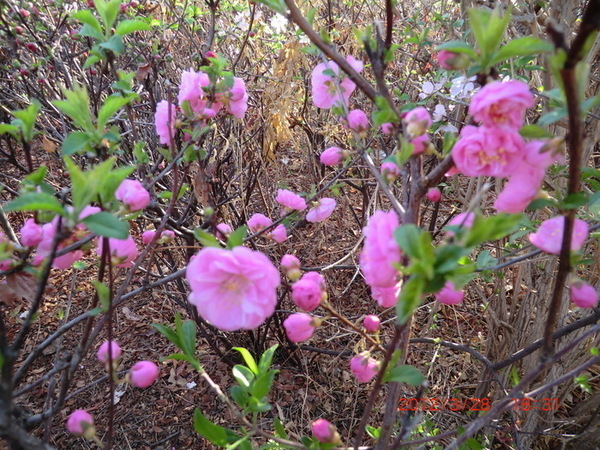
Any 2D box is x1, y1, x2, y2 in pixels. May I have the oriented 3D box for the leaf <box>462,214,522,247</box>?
[{"bbox_3d":[0.091,0.003,0.195,0.030,0.013,0.011,-30,12,-1],"label":"leaf"}]

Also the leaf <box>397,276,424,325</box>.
[{"bbox_3d":[0.051,0.035,0.190,0.009,0.022,0.009,24,6,2],"label":"leaf"}]

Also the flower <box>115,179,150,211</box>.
[{"bbox_3d":[-0.133,-0.024,0.330,0.023,0.024,0.024,14,28,27],"label":"flower"}]

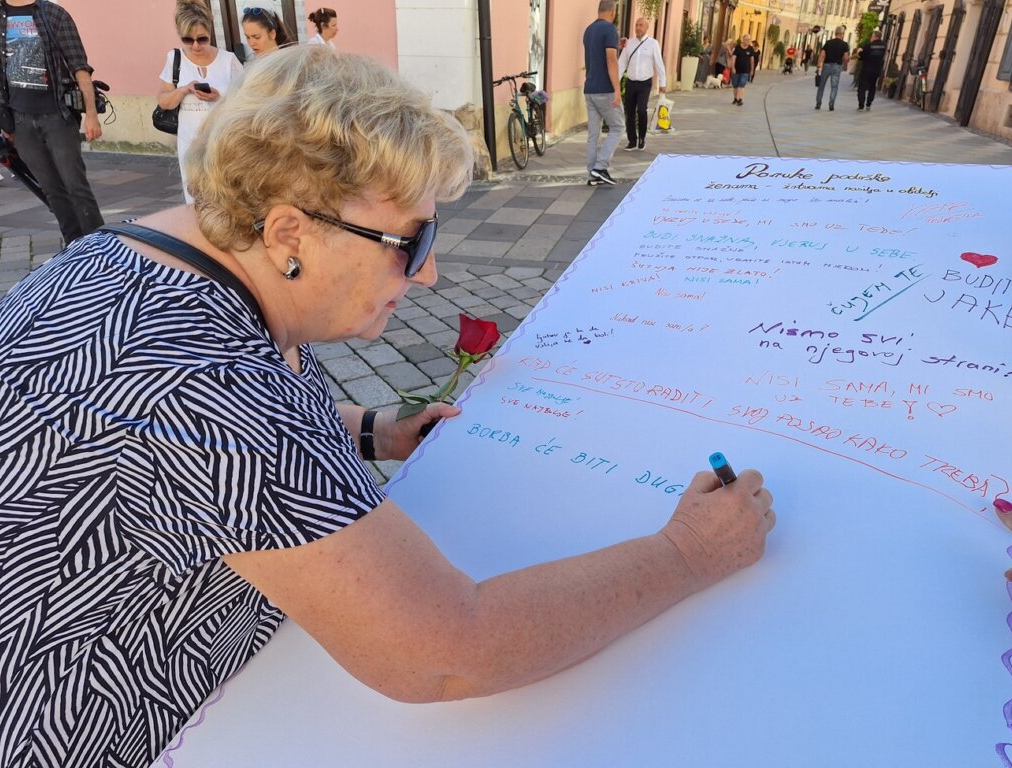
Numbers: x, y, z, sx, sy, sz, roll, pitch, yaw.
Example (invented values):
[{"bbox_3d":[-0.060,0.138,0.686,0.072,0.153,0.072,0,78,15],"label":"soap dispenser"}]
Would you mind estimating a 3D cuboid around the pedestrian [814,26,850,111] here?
[{"bbox_3d":[7.828,-7.549,16.313,0.600,1.800,0.420,9,27,17],"label":"pedestrian"}]

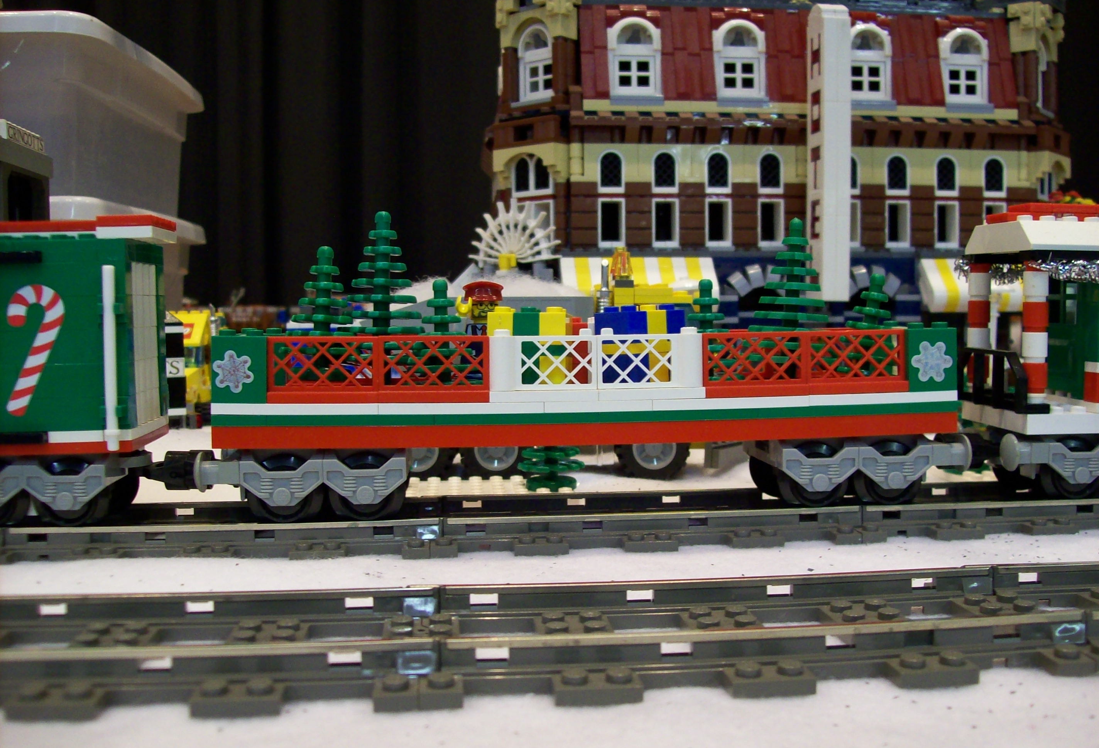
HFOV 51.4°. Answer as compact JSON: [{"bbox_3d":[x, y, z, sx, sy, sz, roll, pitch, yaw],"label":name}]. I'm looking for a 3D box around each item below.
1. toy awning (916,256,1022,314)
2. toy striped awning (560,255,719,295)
[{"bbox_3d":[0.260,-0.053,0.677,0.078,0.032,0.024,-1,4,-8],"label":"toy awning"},{"bbox_3d":[0.051,-0.051,0.646,0.088,0.032,0.024,-1,4,-8],"label":"toy striped awning"}]

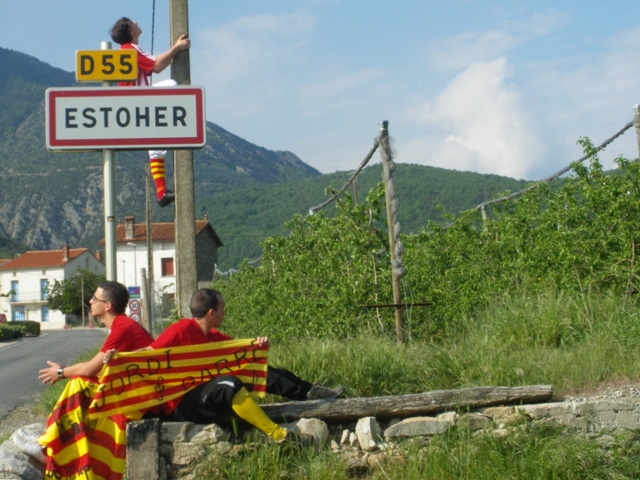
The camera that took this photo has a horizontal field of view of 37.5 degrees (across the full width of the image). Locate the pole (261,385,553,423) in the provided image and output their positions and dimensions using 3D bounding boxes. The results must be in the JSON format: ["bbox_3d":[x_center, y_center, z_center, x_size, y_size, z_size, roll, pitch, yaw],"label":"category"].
[{"bbox_3d":[0.517,1.033,5.900,2.050,0.155,0.155,-2,0,-14],"label":"pole"}]

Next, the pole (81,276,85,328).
[{"bbox_3d":[-21.329,5.707,84.895,0.180,4.750,0.180,-2,-3,0],"label":"pole"}]

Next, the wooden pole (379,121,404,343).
[{"bbox_3d":[1.213,-0.076,15.550,0.160,3.760,0.160,-4,2,0],"label":"wooden pole"}]

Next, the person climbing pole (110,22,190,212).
[{"bbox_3d":[-1.514,-1.145,8.400,0.720,1.680,0.550,-2,-3,-6],"label":"person climbing pole"}]

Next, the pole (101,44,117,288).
[{"bbox_3d":[-1.683,-0.090,7.593,0.086,3.050,0.086,-2,-3,0],"label":"pole"}]

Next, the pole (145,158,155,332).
[{"bbox_3d":[-5.740,0.449,31.866,0.180,6.100,0.180,-2,-3,0],"label":"pole"}]

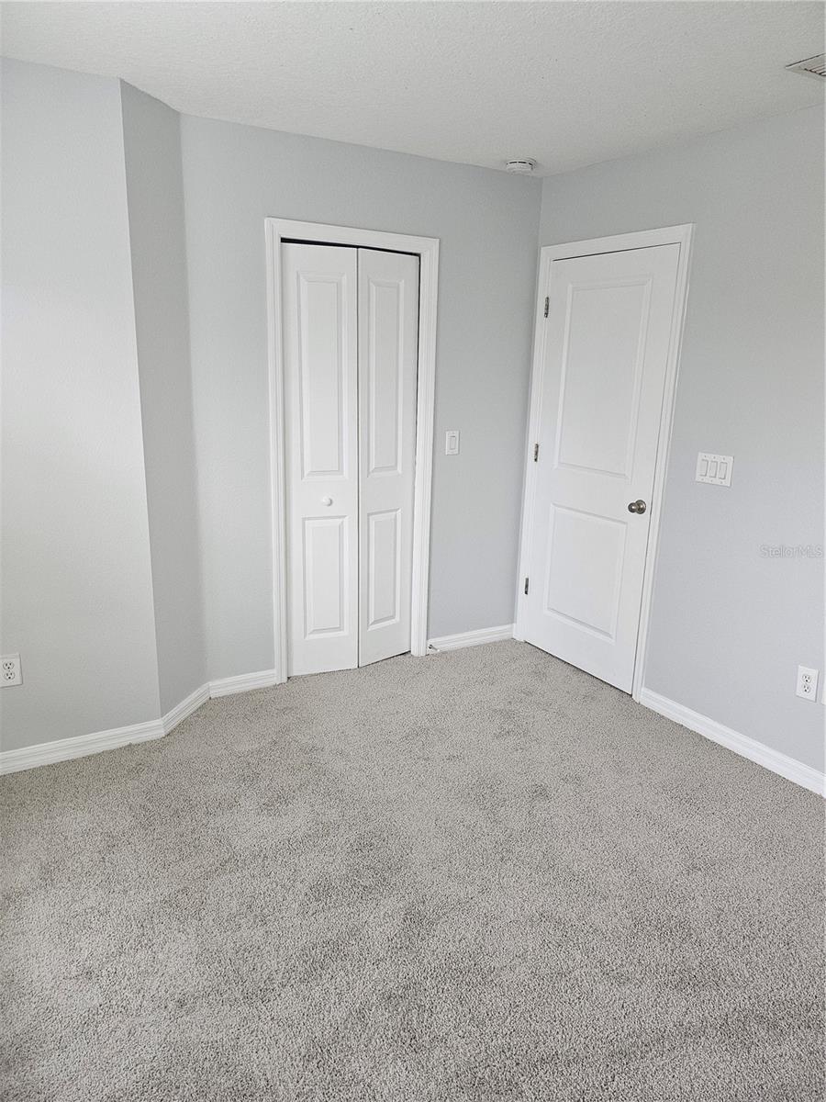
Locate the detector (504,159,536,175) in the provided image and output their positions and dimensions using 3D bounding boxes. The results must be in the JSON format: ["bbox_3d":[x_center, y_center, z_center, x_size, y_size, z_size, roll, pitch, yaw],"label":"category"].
[{"bbox_3d":[0.497,-1.768,3.531,0.142,0.045,0.142,1,15,0],"label":"detector"}]

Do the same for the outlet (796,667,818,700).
[{"bbox_3d":[1.483,0.499,2.875,0.009,0.117,0.073,-7,17,-30],"label":"outlet"}]

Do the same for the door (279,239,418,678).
[{"bbox_3d":[-0.277,-0.384,3.675,0.700,1.995,0.110,-7,17,-30],"label":"door"}]

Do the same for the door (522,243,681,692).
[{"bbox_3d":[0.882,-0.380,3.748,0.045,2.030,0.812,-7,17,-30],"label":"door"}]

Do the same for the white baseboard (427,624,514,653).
[{"bbox_3d":[0.330,0.489,4.252,0.582,0.088,0.015,-7,17,-30],"label":"white baseboard"}]

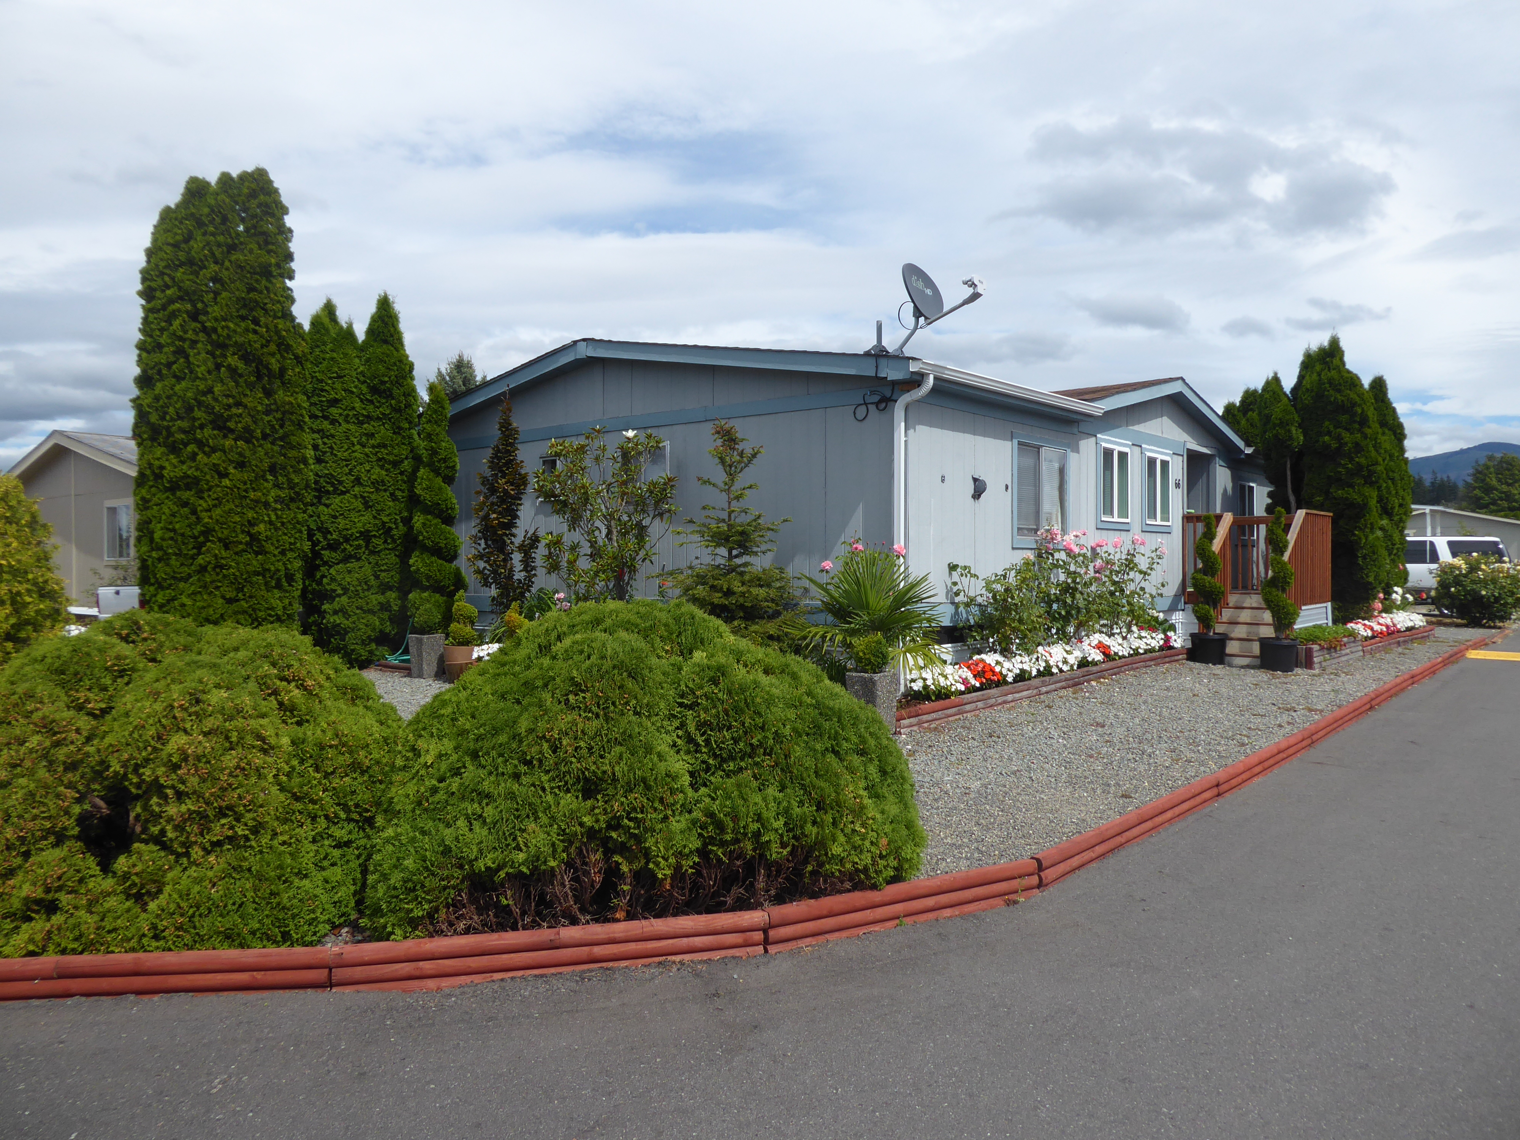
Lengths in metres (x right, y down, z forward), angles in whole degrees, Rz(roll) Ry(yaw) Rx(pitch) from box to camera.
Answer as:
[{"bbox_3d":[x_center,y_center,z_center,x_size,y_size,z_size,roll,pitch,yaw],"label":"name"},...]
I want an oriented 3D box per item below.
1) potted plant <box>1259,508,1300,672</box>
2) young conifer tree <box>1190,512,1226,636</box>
[{"bbox_3d":[5.958,0.239,12.100,0.470,1.881,0.470,0,0,0],"label":"potted plant"},{"bbox_3d":[5.900,0.026,13.850,0.450,1.580,0.450,0,0,24],"label":"young conifer tree"}]

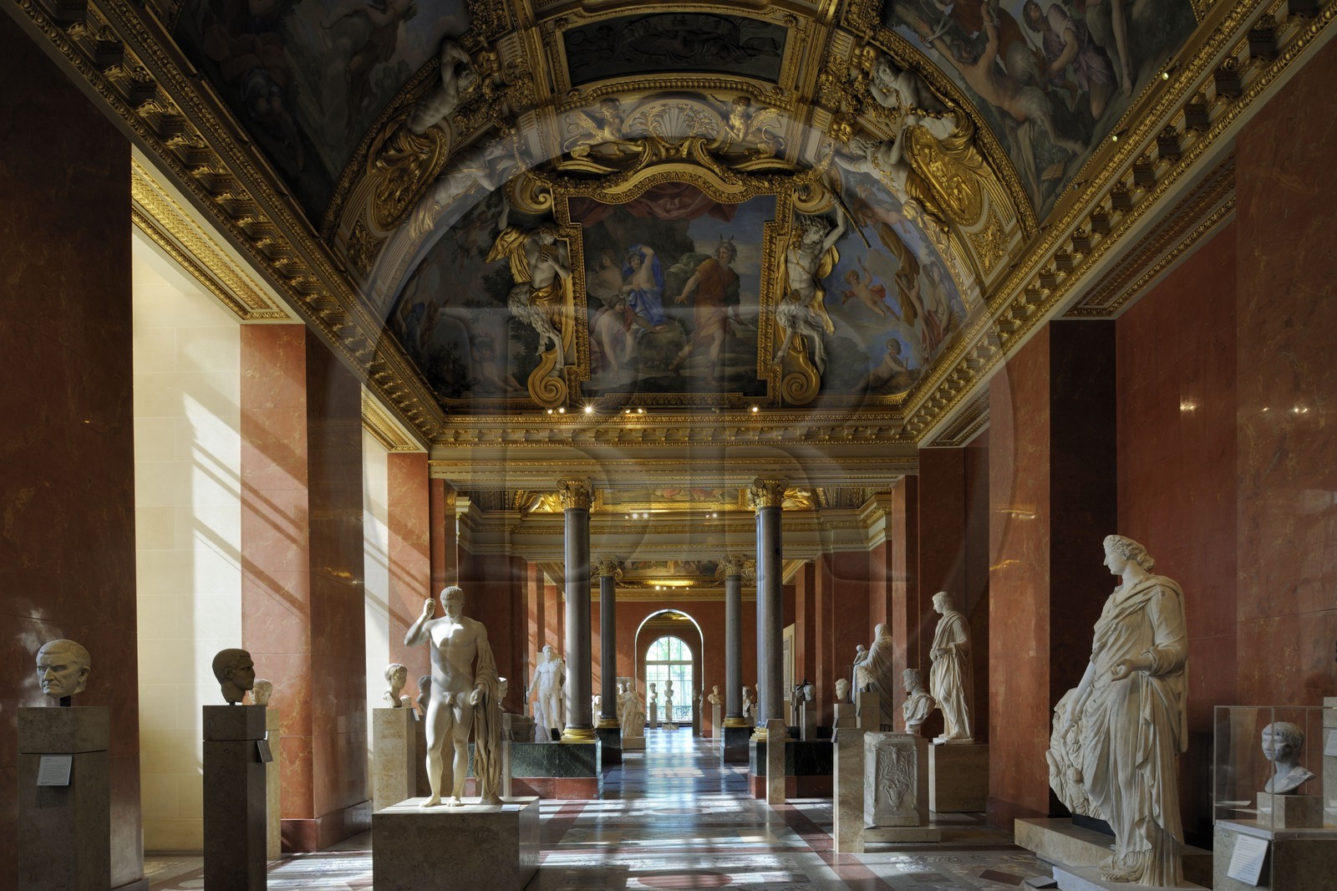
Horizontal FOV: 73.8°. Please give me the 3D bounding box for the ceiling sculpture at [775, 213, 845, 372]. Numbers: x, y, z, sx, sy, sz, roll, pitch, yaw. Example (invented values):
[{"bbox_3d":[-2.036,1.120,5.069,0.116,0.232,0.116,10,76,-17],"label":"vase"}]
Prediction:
[{"bbox_3d":[2.042,-2.208,12.900,1.000,2.300,0.550,0,-9,0],"label":"ceiling sculpture"}]

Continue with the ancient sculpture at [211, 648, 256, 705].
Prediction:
[{"bbox_3d":[-2.637,1.399,5.400,0.260,0.320,0.220,1,-9,-9],"label":"ancient sculpture"}]

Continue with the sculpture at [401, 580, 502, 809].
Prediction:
[{"bbox_3d":[-1.791,2.082,7.400,0.820,1.800,0.520,0,-6,-2],"label":"sculpture"}]

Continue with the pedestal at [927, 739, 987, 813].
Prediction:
[{"bbox_3d":[3.918,4.445,12.000,0.780,0.870,0.700,0,-9,0],"label":"pedestal"}]

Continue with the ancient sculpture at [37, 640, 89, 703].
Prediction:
[{"bbox_3d":[-3.094,1.146,4.550,0.210,0.300,0.250,0,-7,2],"label":"ancient sculpture"}]

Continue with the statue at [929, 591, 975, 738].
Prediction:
[{"bbox_3d":[3.868,3.024,12.200,0.620,2.050,0.720,2,-6,-15],"label":"statue"}]

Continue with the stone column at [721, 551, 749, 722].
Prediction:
[{"bbox_3d":[1.558,4.638,21.100,0.660,4.040,0.660,0,-9,0],"label":"stone column"}]

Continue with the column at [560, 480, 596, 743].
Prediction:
[{"bbox_3d":[-1.379,2.534,13.600,0.570,4.000,0.570,0,-6,0],"label":"column"}]

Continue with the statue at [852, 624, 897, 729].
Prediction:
[{"bbox_3d":[3.886,4.307,16.700,0.800,1.950,0.750,-1,-9,9],"label":"statue"}]

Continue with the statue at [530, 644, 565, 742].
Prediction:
[{"bbox_3d":[-2.188,4.548,16.300,0.740,1.970,0.500,0,-9,-3],"label":"statue"}]

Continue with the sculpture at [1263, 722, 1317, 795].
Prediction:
[{"bbox_3d":[3.305,1.661,4.750,0.200,0.370,0.240,2,-7,-17],"label":"sculpture"}]

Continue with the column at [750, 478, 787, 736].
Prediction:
[{"bbox_3d":[1.544,2.528,13.650,0.570,4.000,0.570,0,-6,0],"label":"column"}]

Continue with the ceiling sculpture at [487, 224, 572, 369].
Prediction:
[{"bbox_3d":[-2.019,-2.148,13.000,1.250,2.150,0.650,1,-6,-6],"label":"ceiling sculpture"}]

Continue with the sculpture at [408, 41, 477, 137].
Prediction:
[{"bbox_3d":[-2.259,-3.579,8.900,0.450,0.880,0.500,39,-12,39],"label":"sculpture"}]

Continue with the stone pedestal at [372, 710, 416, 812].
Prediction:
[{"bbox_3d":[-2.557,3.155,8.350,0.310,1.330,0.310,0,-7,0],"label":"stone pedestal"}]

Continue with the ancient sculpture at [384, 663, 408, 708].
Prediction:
[{"bbox_3d":[-2.601,2.292,8.500,0.240,0.410,0.300,-3,-9,15],"label":"ancient sculpture"}]

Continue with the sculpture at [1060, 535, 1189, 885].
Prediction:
[{"bbox_3d":[3.180,1.834,6.200,0.580,2.350,0.680,2,-7,-17],"label":"sculpture"}]

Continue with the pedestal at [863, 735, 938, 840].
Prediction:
[{"bbox_3d":[2.360,3.560,9.380,0.740,1.070,0.600,0,-7,0],"label":"pedestal"}]

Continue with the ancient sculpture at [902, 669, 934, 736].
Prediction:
[{"bbox_3d":[2.802,2.884,10.000,0.300,0.740,0.430,2,-9,-14],"label":"ancient sculpture"}]

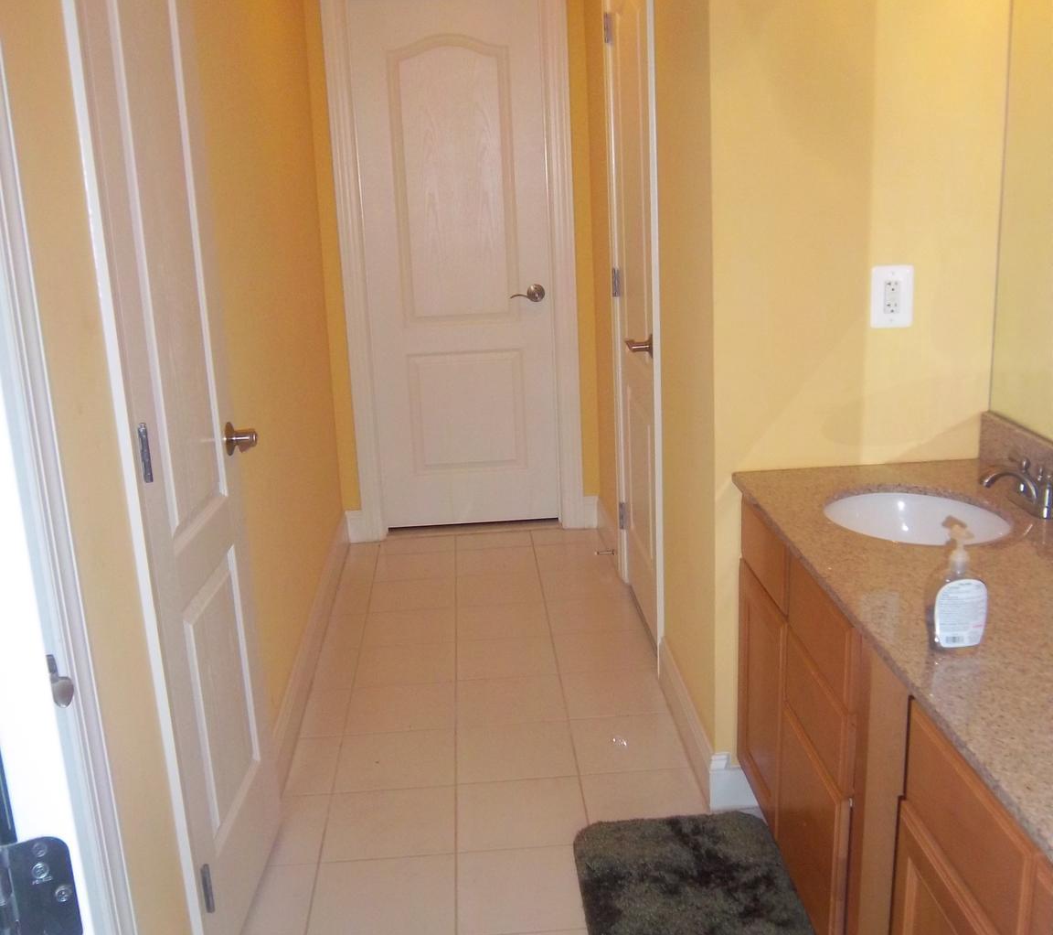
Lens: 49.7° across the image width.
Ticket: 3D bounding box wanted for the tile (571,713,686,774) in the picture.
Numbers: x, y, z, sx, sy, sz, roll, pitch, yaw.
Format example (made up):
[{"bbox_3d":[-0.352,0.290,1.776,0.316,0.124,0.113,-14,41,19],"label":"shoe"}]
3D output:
[{"bbox_3d":[0.262,0.723,2.964,0.275,0.010,0.290,-3,16,-3],"label":"tile"}]

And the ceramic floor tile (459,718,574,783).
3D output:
[{"bbox_3d":[-0.028,0.741,2.950,0.302,0.010,0.290,-3,16,-3],"label":"ceramic floor tile"}]

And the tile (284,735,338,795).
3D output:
[{"bbox_3d":[-0.548,0.776,2.944,0.122,0.010,0.284,-3,16,-3],"label":"tile"}]

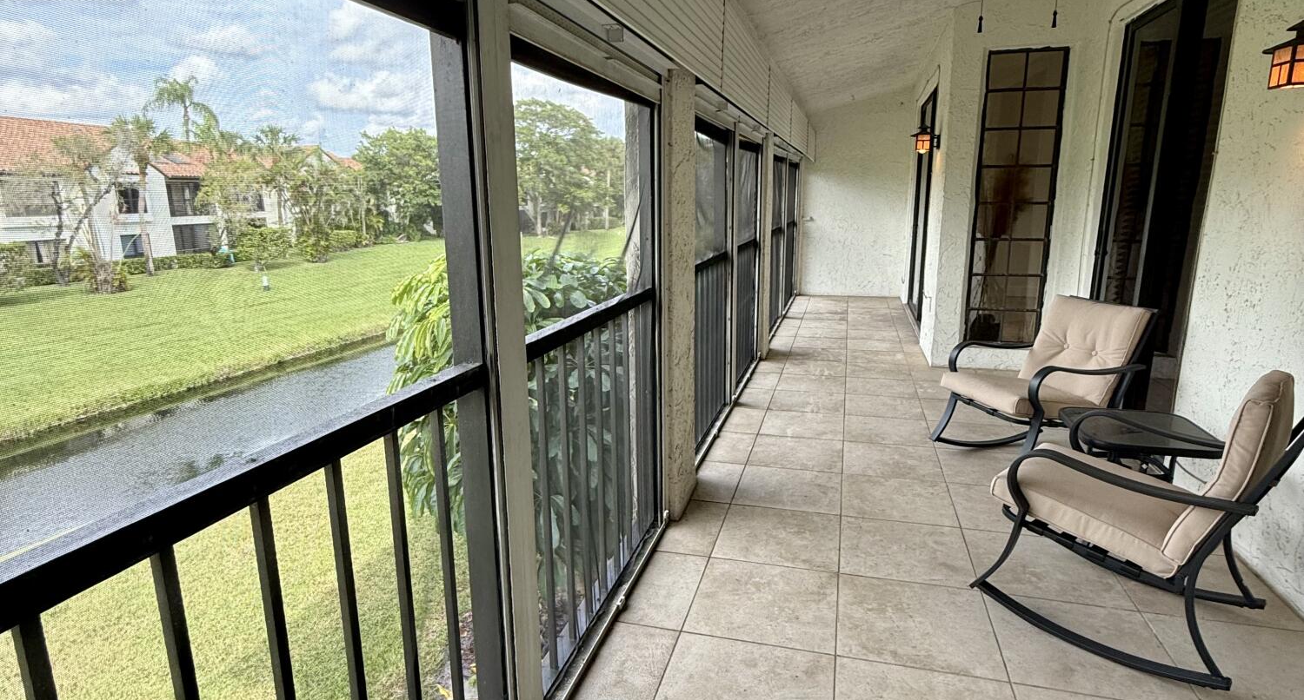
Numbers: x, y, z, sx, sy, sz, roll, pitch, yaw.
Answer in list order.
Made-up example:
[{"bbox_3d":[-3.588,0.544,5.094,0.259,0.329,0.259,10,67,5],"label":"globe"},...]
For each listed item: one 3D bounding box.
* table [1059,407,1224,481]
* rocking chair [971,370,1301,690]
[{"bbox_3d":[2.062,0.552,3.021,0.505,0.462,0.505,3,13,15],"label":"table"},{"bbox_3d":[1.608,0.472,2.330,0.615,0.925,0.762,-12,16,-41],"label":"rocking chair"}]

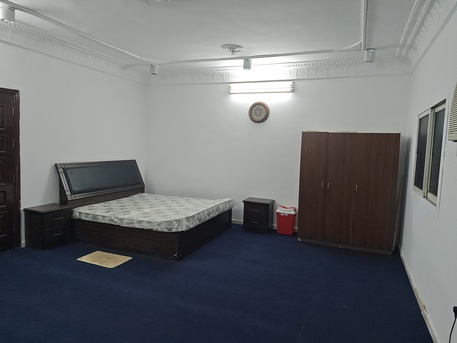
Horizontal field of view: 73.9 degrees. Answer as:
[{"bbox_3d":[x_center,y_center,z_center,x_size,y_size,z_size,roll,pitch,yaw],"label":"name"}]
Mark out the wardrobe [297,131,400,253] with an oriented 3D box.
[{"bbox_3d":[1.904,0.287,4.913,1.380,1.800,0.470,3,5,23],"label":"wardrobe"}]

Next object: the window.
[{"bbox_3d":[2.120,-0.186,3.240,0.080,0.935,1.300,3,5,23],"label":"window"}]

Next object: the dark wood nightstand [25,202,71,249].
[{"bbox_3d":[-2.663,0.821,4.527,0.360,0.540,0.470,3,5,23],"label":"dark wood nightstand"}]

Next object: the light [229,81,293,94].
[{"bbox_3d":[0.584,-1.526,5.583,1.230,0.180,0.090,3,5,23],"label":"light"}]

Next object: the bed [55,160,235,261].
[{"bbox_3d":[-1.292,0.477,5.200,2.270,1.200,1.890,3,5,23],"label":"bed"}]

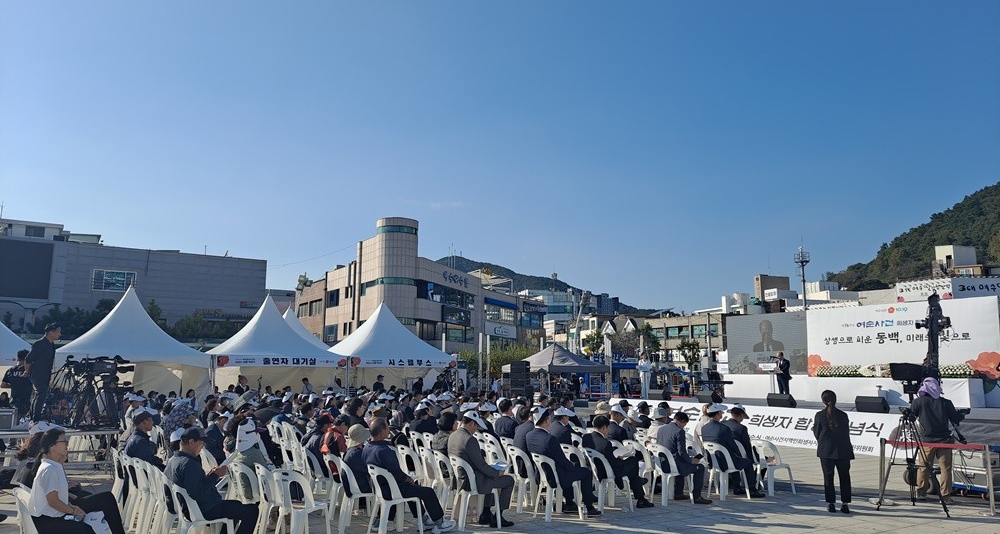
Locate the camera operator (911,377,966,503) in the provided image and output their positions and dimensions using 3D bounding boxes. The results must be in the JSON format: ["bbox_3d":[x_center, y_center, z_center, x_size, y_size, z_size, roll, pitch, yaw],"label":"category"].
[{"bbox_3d":[6.496,2.548,10.339,0.620,1.760,0.480,-7,-12,37],"label":"camera operator"}]

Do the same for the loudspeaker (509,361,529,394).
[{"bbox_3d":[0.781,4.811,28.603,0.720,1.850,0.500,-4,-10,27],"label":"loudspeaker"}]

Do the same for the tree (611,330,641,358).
[{"bbox_3d":[10.074,6.948,55.610,2.400,3.700,2.300,1,-9,0],"label":"tree"}]

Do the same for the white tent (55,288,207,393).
[{"bbox_3d":[-13.927,3.239,25.836,5.050,5.000,5.050,6,-11,-33],"label":"white tent"}]

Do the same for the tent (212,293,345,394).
[{"bbox_3d":[-9.641,3.720,28.607,5.050,5.000,5.050,6,-11,-33],"label":"tent"}]

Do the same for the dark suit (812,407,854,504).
[{"bbox_3d":[4.582,2.581,9.543,0.500,1.300,0.300,-3,-9,23],"label":"dark suit"}]

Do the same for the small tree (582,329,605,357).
[{"bbox_3d":[5.568,6.015,41.580,1.600,4.850,1.600,0,-9,0],"label":"small tree"}]

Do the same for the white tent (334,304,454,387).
[{"bbox_3d":[-5.356,4.202,31.379,5.050,5.000,5.050,6,-11,-33],"label":"white tent"}]

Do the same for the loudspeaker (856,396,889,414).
[{"bbox_3d":[9.072,3.357,16.878,0.430,0.370,0.620,7,-11,-36],"label":"loudspeaker"}]

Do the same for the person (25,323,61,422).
[{"bbox_3d":[-7.893,1.827,11.906,0.500,1.760,0.500,6,-11,-31],"label":"person"}]

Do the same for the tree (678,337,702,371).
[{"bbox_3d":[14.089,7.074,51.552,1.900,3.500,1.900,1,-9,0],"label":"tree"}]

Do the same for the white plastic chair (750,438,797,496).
[{"bbox_3d":[4.134,3.048,10.586,0.530,0.790,0.460,6,-11,-32],"label":"white plastic chair"}]

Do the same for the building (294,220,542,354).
[{"bbox_3d":[-9.409,6.187,79.184,17.000,15.200,37.000,-3,-10,23],"label":"building"}]

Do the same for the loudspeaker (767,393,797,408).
[{"bbox_3d":[7.720,3.673,19.075,0.500,0.390,0.660,6,-11,-30],"label":"loudspeaker"}]

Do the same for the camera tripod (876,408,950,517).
[{"bbox_3d":[5.679,2.672,9.647,0.800,1.380,0.780,-2,-9,20],"label":"camera tripod"}]

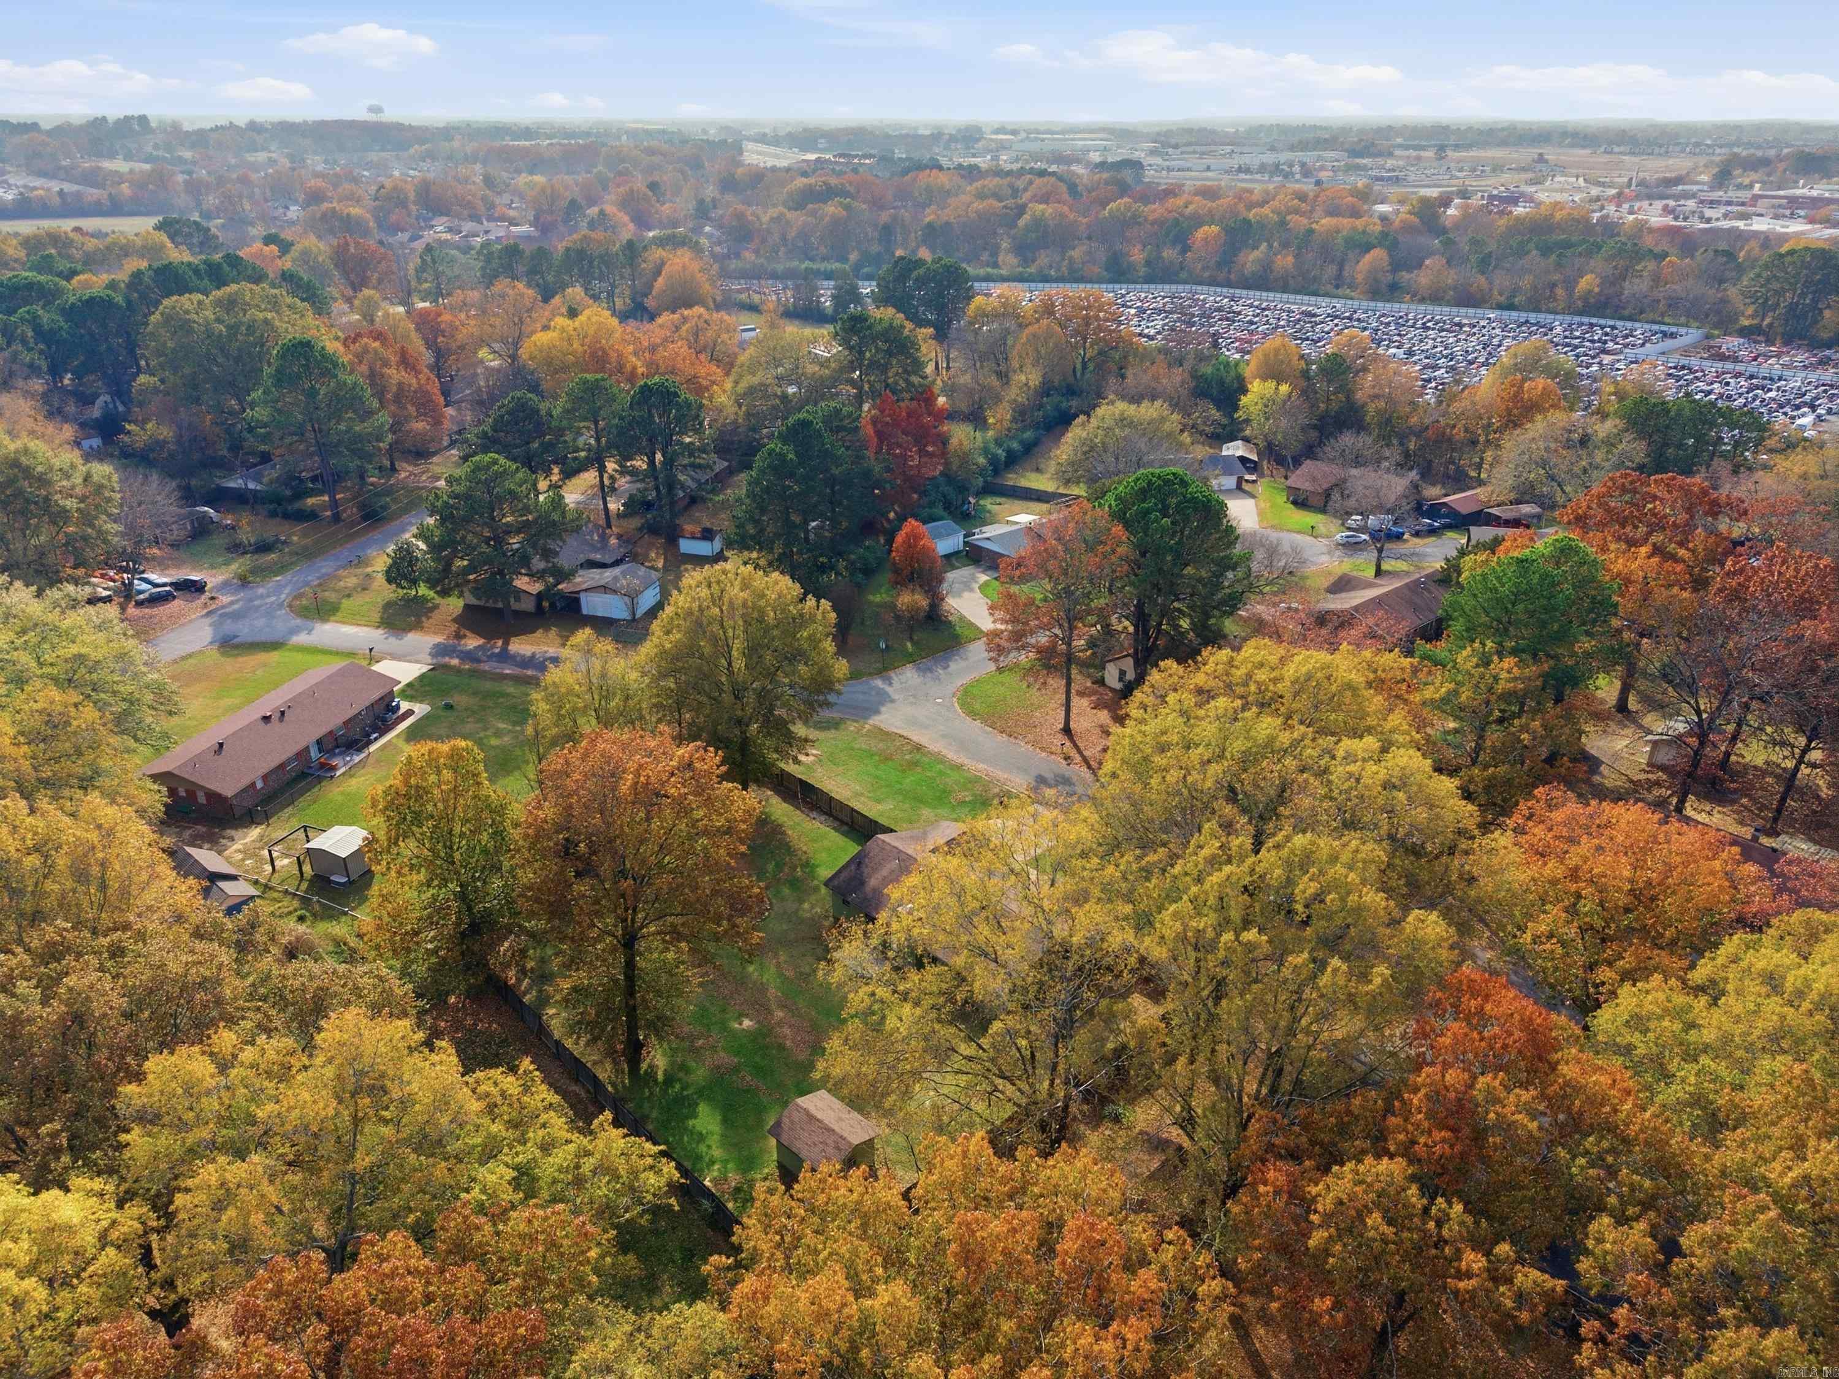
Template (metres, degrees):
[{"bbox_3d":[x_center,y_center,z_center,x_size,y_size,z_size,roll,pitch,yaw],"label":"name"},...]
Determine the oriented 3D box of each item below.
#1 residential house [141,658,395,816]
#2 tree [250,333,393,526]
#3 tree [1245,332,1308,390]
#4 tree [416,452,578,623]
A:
[{"bbox_3d":[-61.750,4.090,121.930,11.140,4.450,24.720,6,25,12],"label":"residential house"},{"bbox_3d":[-84.380,-36.530,180.230,19.580,25.990,18.600,0,24,0],"label":"tree"},{"bbox_3d":[65.640,-56.570,235.160,11.620,17.560,11.620,0,24,0],"label":"tree"},{"bbox_3d":[-46.330,-16.410,139.860,18.440,19.110,16.960,0,24,0],"label":"tree"}]

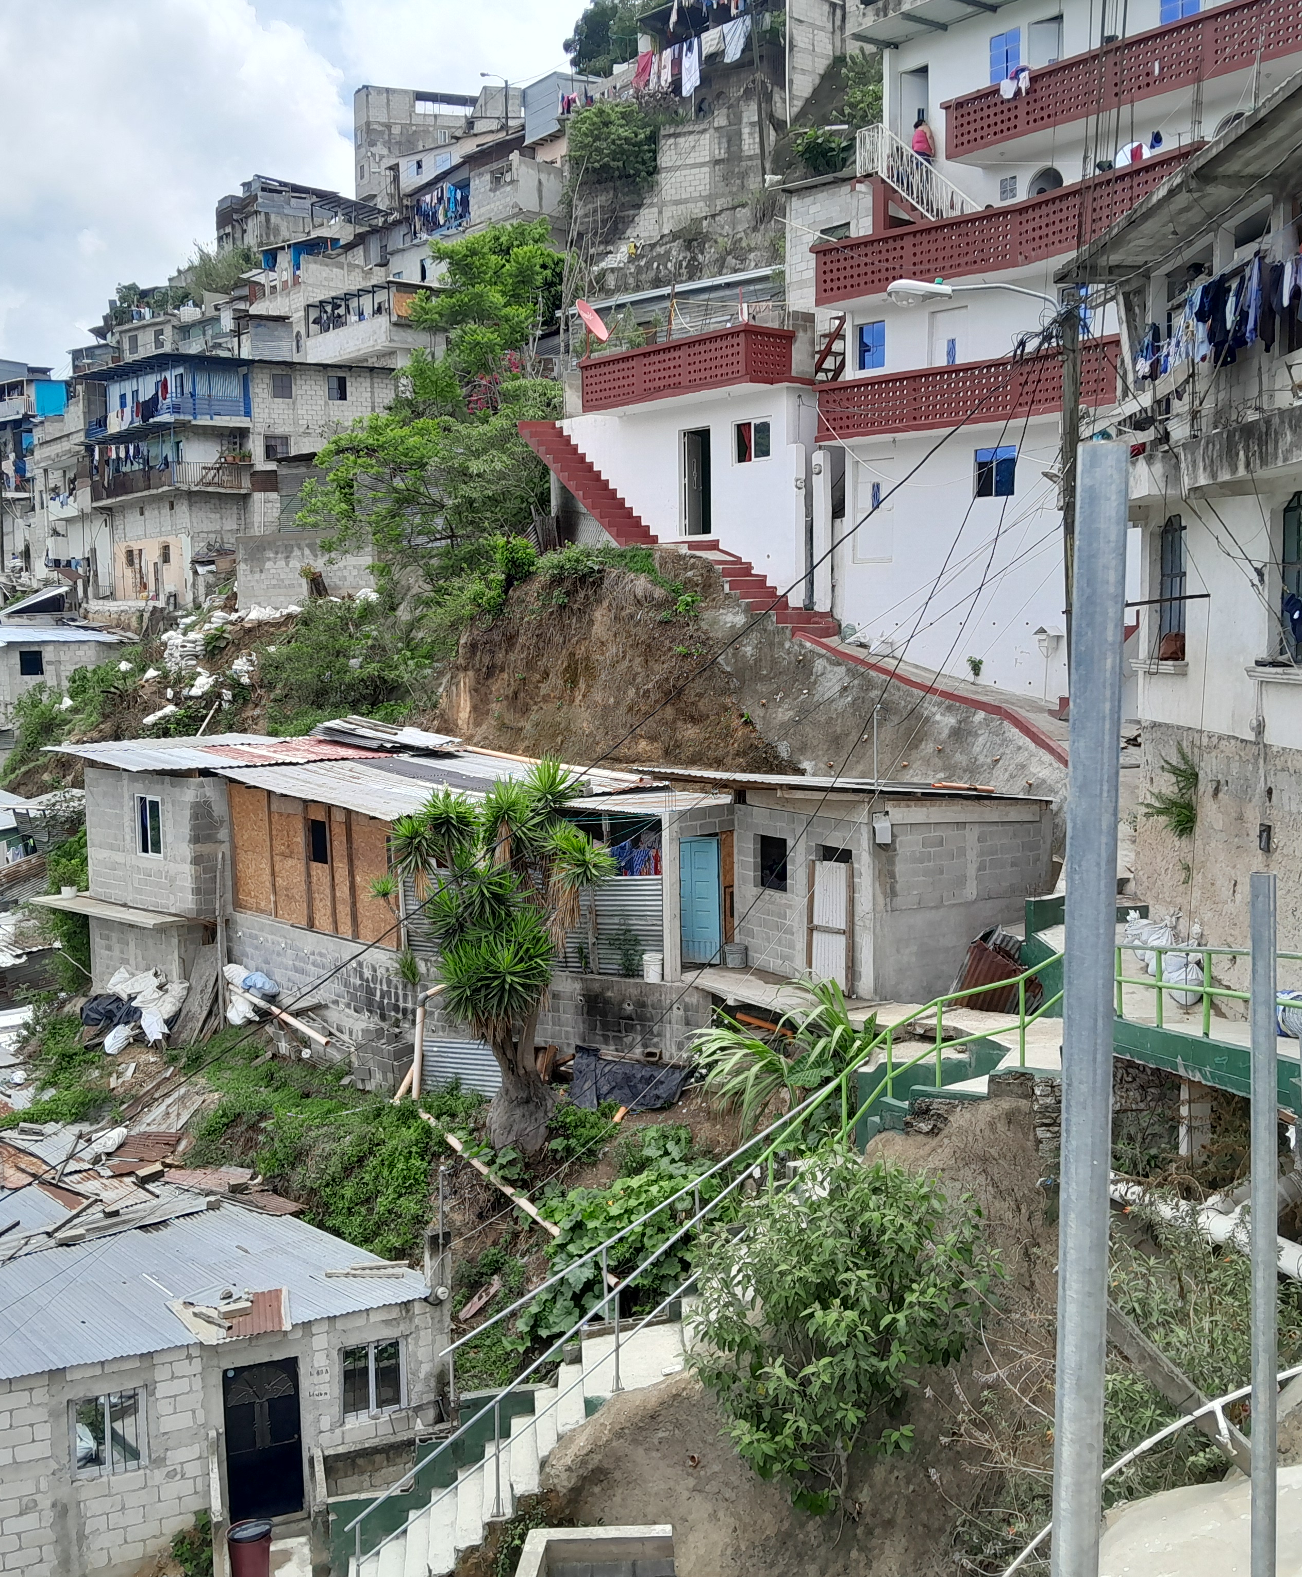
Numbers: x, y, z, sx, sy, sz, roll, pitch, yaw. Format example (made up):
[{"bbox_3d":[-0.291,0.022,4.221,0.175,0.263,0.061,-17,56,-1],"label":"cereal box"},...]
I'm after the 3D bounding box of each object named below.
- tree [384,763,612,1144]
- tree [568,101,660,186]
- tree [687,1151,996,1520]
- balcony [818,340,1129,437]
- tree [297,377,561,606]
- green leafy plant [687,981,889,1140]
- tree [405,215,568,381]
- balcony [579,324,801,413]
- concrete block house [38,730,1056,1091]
[{"bbox_3d":[-2.052,2.279,21.800,3.000,5.250,2.900,-1,6,0],"label":"tree"},{"bbox_3d":[-1.404,-24.496,60.000,3.500,3.400,3.300,-1,6,0],"label":"tree"},{"bbox_3d":[1.478,4.143,12.200,2.300,2.650,2.200,-1,6,0],"label":"tree"},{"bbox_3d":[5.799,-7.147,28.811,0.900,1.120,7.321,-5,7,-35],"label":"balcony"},{"bbox_3d":[-5.666,-7.604,40.500,6.600,5.800,5.500,-1,6,-6],"label":"tree"},{"bbox_3d":[1.731,3.371,19.700,2.400,1.900,1.900,-1,6,0],"label":"green leafy plant"},{"bbox_3d":[-4.385,-12.936,41.946,4.300,4.300,4.000,-2,6,-5],"label":"tree"},{"bbox_3d":[0.590,-8.175,31.330,1.300,1.100,5.300,-5,7,-39],"label":"balcony"},{"bbox_3d":[-2.972,1.634,28.433,18.500,5.000,6.000,3,7,38],"label":"concrete block house"}]

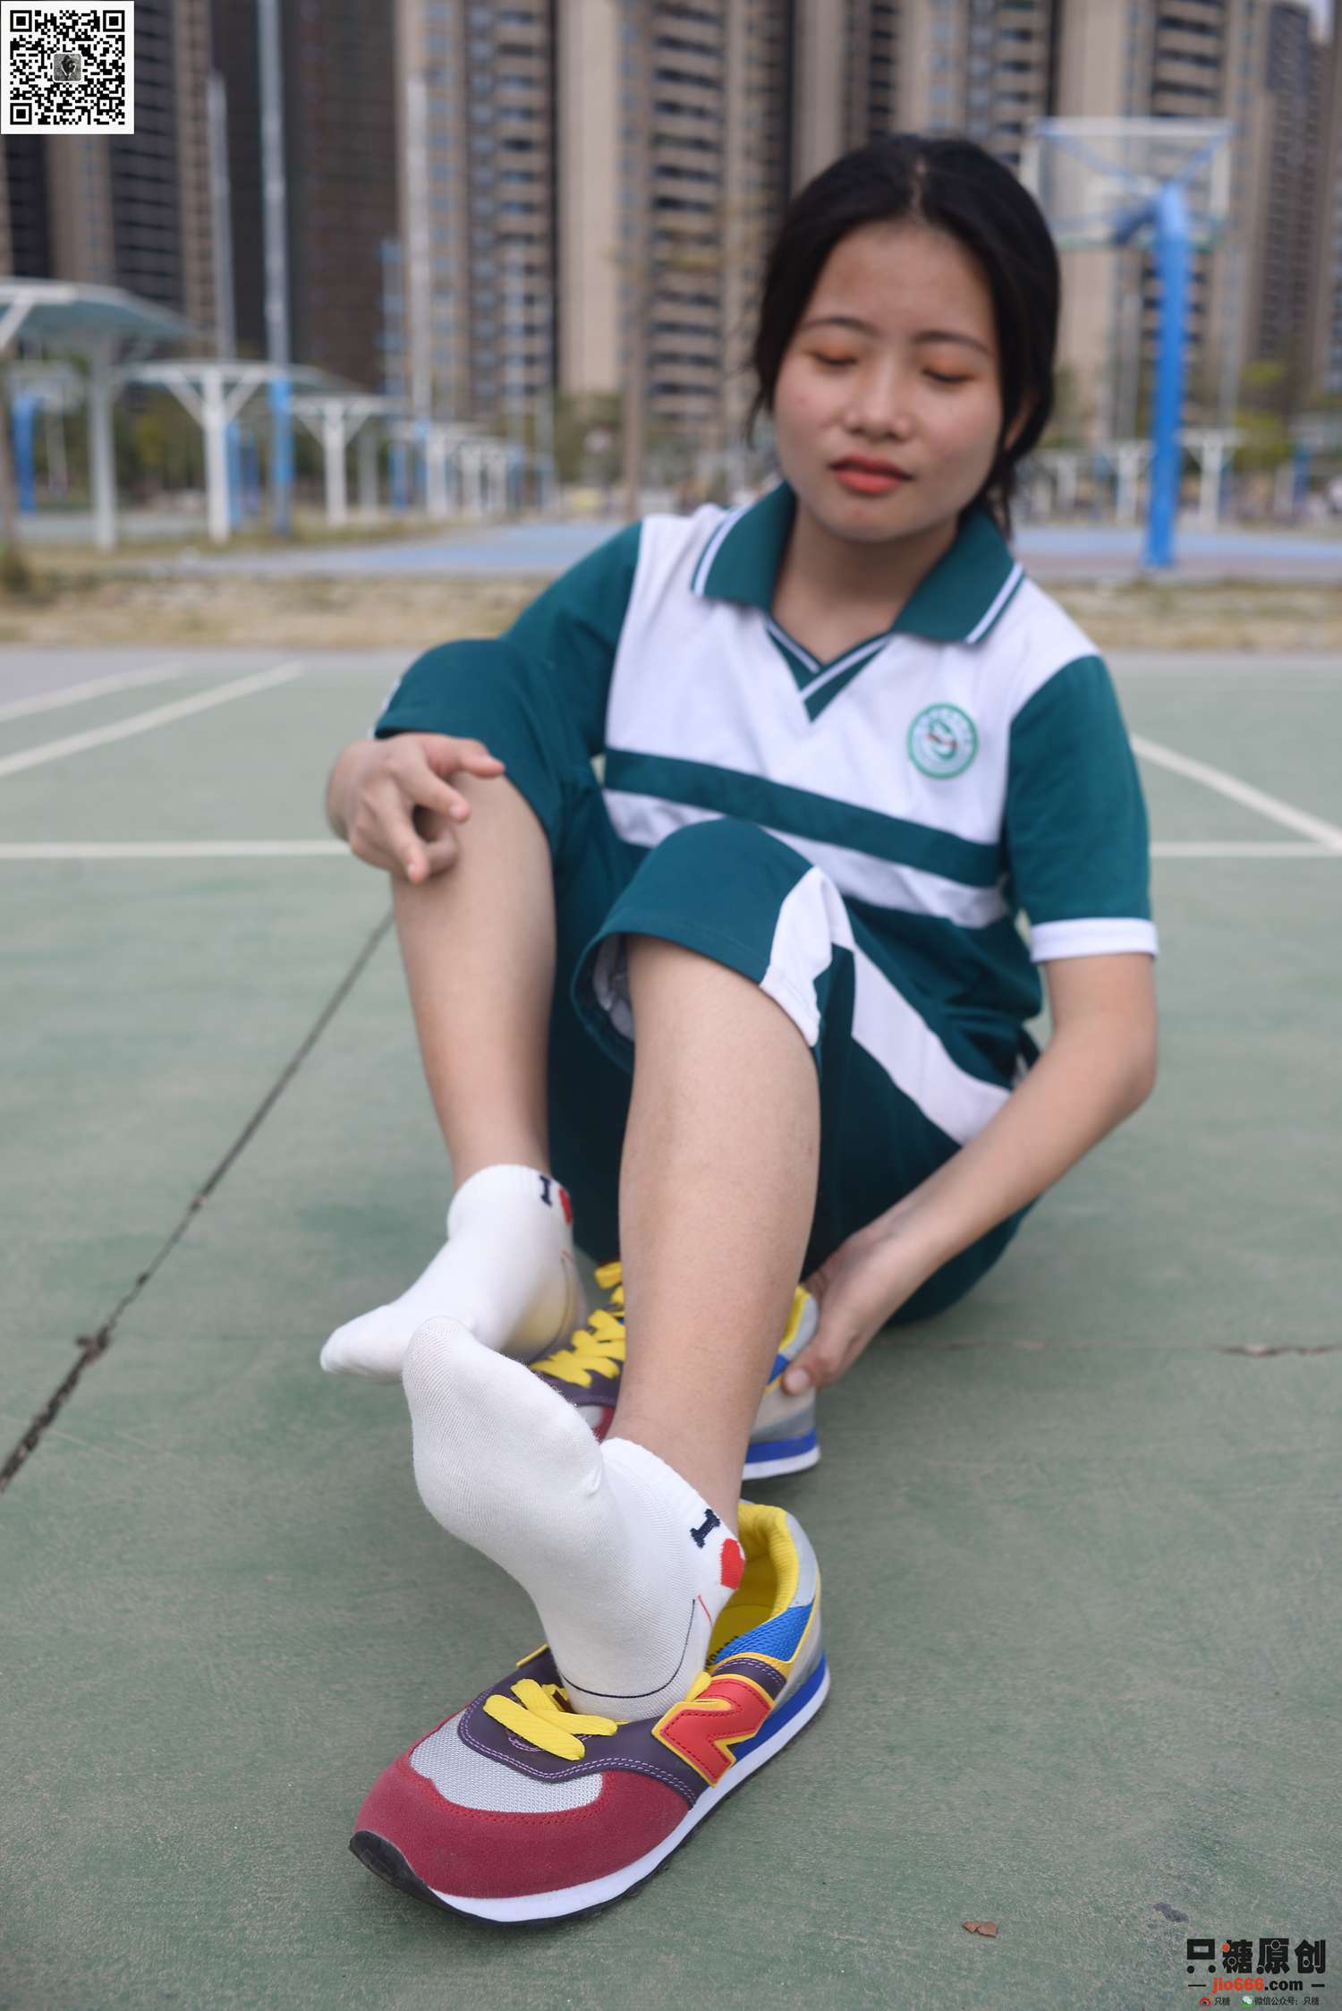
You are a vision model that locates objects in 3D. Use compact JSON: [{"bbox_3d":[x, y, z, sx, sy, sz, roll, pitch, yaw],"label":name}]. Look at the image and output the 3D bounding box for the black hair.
[{"bbox_3d":[0.147,-0.418,1.230,0.185,0.240,0.205,10,27,8],"label":"black hair"}]

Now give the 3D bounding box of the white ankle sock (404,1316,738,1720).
[{"bbox_3d":[-0.032,0.206,0.872,0.092,0.235,0.110,1,40,27],"label":"white ankle sock"}]

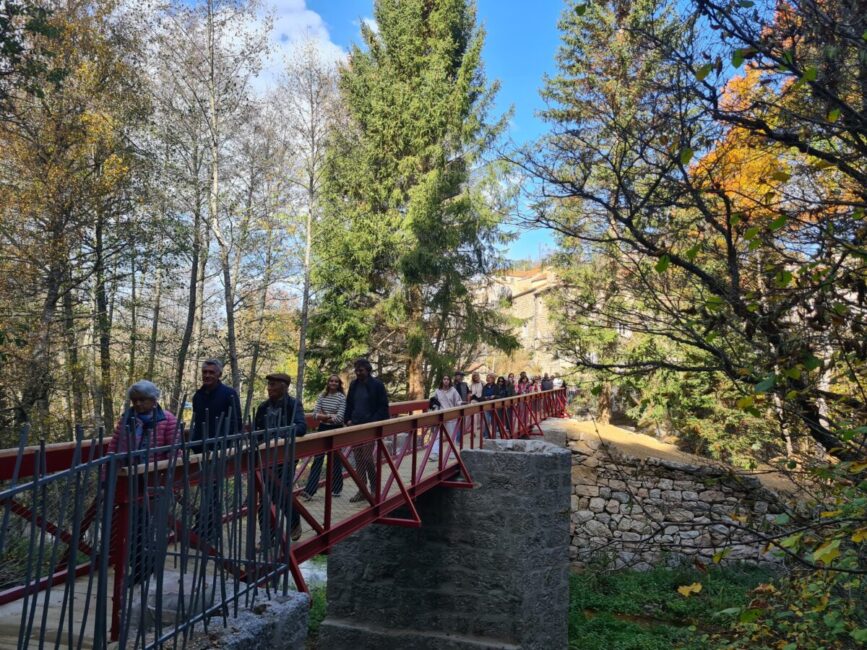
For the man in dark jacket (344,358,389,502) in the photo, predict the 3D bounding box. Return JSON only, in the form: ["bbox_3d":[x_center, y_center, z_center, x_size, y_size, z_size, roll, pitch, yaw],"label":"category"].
[{"bbox_3d":[-0.868,1.343,8.370,0.550,1.800,0.410,-1,-5,19],"label":"man in dark jacket"}]

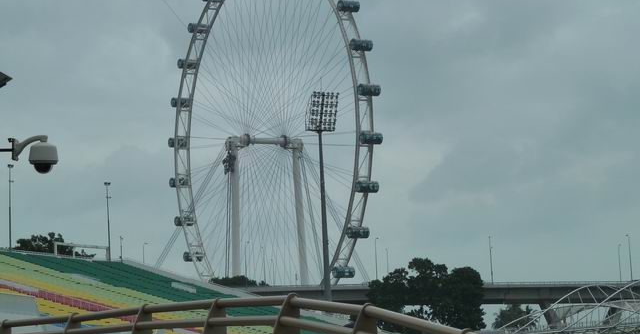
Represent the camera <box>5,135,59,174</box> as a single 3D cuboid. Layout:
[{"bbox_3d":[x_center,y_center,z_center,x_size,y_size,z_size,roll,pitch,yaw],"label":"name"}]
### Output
[{"bbox_3d":[-2.178,-0.094,13.400,0.410,0.290,0.230,-3,-6,5],"label":"camera"}]

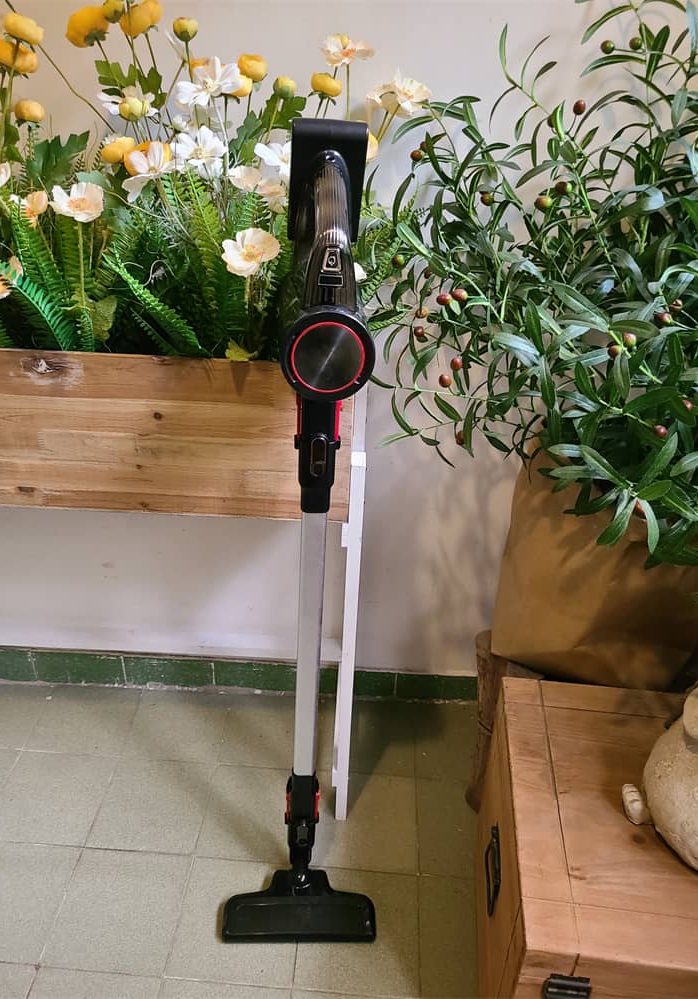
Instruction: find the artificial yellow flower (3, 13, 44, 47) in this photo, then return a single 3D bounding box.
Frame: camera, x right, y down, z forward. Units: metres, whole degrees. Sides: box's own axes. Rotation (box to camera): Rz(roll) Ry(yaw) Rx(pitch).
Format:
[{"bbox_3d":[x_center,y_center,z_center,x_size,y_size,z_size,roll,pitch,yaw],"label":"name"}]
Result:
[{"bbox_3d":[-0.382,-0.551,0.881,0.047,0.027,0.047,21,31,-9],"label":"artificial yellow flower"}]

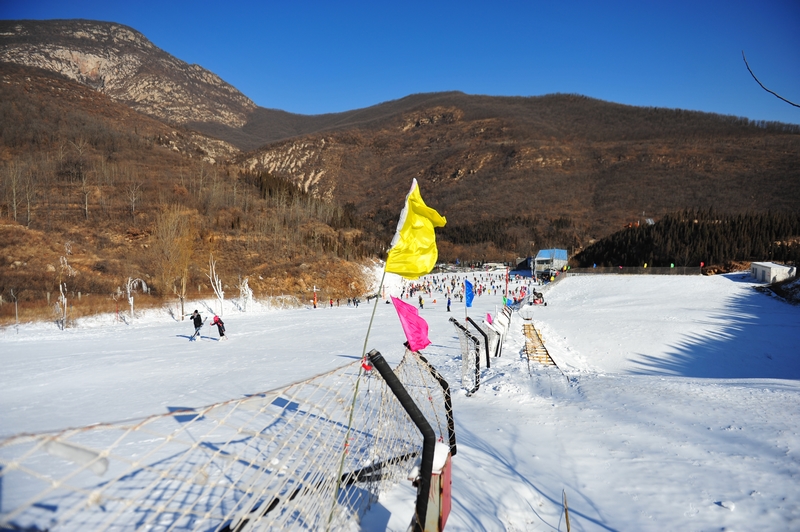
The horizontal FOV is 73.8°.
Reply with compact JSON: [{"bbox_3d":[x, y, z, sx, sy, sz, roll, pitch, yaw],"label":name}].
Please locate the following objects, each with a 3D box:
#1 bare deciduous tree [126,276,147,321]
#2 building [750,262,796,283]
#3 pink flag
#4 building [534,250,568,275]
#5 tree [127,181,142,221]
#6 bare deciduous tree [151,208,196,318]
[{"bbox_3d":[-24.723,3.143,50.000,1.900,4.200,1.600,0,3,0],"label":"bare deciduous tree"},{"bbox_3d":[69.700,1.300,99.600,4.000,2.900,10.800,1,3,17],"label":"building"},{"bbox_3d":[0.124,0.692,6.300,0.460,0.650,0.200,0,3,-6],"label":"pink flag"},{"bbox_3d":[49.751,-0.394,175.000,8.000,10.300,8.700,2,4,40],"label":"building"},{"bbox_3d":[-59.786,-14.524,120.000,3.600,9.000,3.400,0,3,0],"label":"tree"},{"bbox_3d":[-22.952,-0.405,54.000,4.200,11.500,4.000,0,3,0],"label":"bare deciduous tree"}]

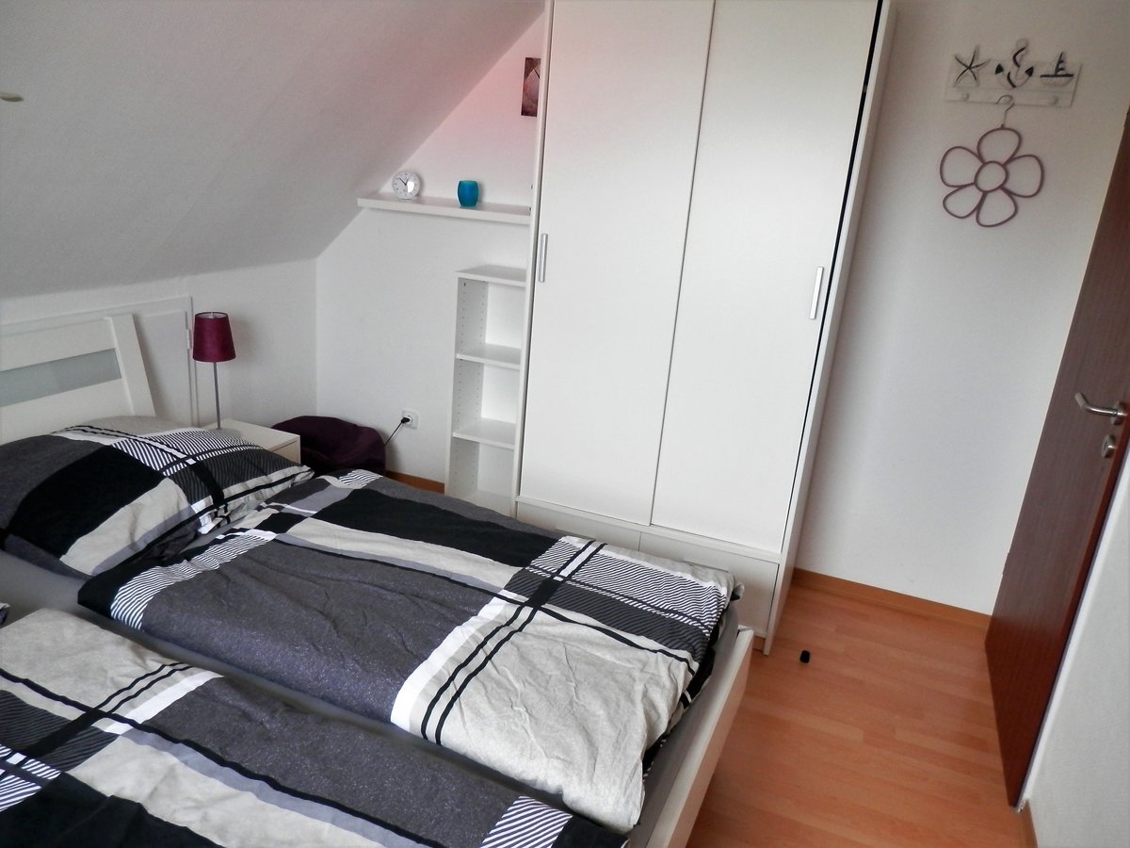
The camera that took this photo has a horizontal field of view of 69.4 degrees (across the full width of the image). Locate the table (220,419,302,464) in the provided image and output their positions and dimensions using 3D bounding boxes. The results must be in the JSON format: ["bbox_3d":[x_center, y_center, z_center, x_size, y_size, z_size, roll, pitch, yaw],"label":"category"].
[{"bbox_3d":[-1.244,0.265,3.037,0.345,0.420,0.410,11,19,18],"label":"table"}]

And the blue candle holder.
[{"bbox_3d":[-0.363,-0.868,3.075,0.077,0.093,0.077,4,18,-1],"label":"blue candle holder"}]

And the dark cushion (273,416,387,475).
[{"bbox_3d":[-1.000,0.183,3.469,0.480,0.330,0.480,11,19,18],"label":"dark cushion"}]

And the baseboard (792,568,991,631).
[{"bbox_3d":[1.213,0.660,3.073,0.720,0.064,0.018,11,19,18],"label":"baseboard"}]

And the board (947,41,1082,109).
[{"bbox_3d":[1.373,-1.077,2.495,0.363,0.186,0.040,11,19,18],"label":"board"}]

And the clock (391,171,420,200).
[{"bbox_3d":[-0.616,-0.923,3.156,0.101,0.103,0.045,4,18,-3],"label":"clock"}]

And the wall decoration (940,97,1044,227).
[{"bbox_3d":[1.349,-0.823,2.570,0.297,0.393,0.020,11,19,18],"label":"wall decoration"}]

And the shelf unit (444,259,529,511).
[{"bbox_3d":[-0.212,-0.057,3.240,0.400,1.060,0.280,11,19,18],"label":"shelf unit"}]

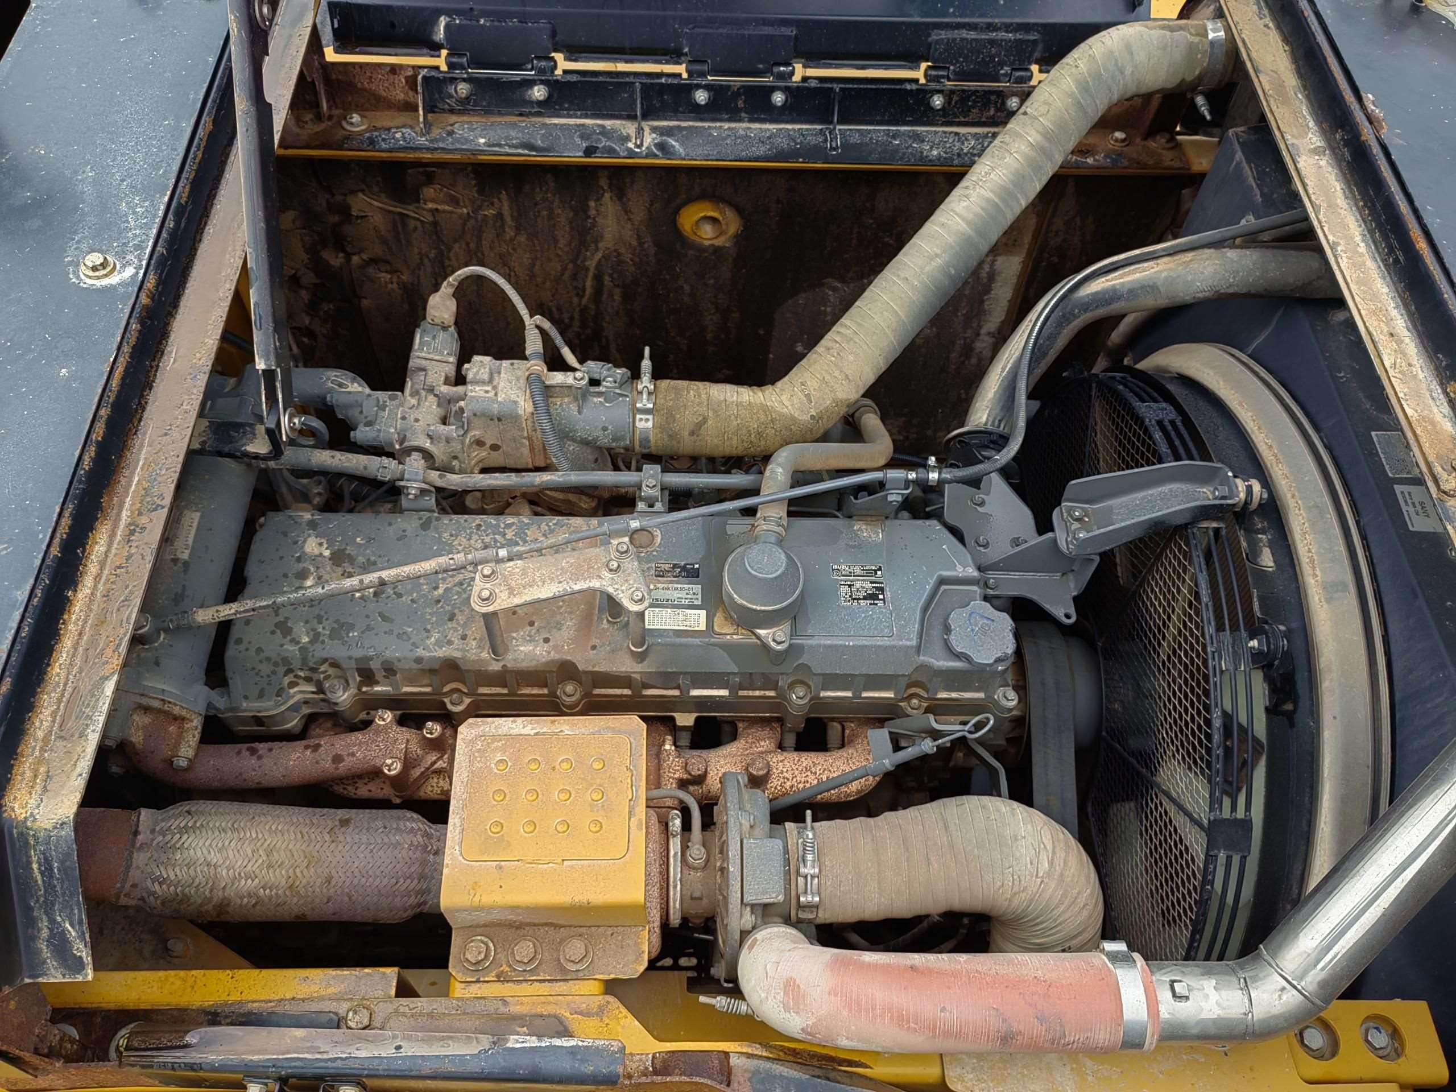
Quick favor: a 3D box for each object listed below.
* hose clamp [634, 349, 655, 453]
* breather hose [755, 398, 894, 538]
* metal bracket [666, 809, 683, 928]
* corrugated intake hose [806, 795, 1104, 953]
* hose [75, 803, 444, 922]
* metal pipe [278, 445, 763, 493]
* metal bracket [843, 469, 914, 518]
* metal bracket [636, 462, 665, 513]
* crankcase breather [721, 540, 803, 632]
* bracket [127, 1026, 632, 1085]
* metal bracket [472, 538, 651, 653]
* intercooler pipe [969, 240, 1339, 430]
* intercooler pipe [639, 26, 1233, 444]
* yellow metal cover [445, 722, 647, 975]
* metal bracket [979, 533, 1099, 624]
[{"bbox_3d":[-0.108,-0.172,1.447,0.022,0.108,0.112,0,59,-3],"label":"hose clamp"},{"bbox_3d":[0.115,-0.098,1.350,0.174,0.083,0.217,0,59,-3],"label":"breather hose"},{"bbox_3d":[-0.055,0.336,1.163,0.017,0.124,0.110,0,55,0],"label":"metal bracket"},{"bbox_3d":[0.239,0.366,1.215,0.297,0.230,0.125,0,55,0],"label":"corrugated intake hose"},{"bbox_3d":[-0.484,0.340,1.178,0.378,0.124,0.124,0,55,0],"label":"hose"},{"bbox_3d":[-0.252,-0.092,1.388,0.577,0.050,0.045,0,59,-3],"label":"metal pipe"},{"bbox_3d":[0.184,-0.065,1.397,0.086,0.062,0.040,0,55,0],"label":"metal bracket"},{"bbox_3d":[-0.094,-0.071,1.395,0.034,0.055,0.042,0,59,-3],"label":"metal bracket"},{"bbox_3d":[0.041,0.042,1.310,0.092,0.074,0.094,0,55,0],"label":"crankcase breather"},{"bbox_3d":[-0.305,0.433,0.973,0.435,0.038,0.045,0,55,0],"label":"bracket"},{"bbox_3d":[-0.192,0.064,1.311,0.198,0.122,0.098,0,55,0],"label":"metal bracket"},{"bbox_3d":[0.555,-0.261,1.485,0.488,0.192,0.213,0,59,-3],"label":"intercooler pipe"},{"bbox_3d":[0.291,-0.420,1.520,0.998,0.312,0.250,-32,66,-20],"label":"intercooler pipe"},{"bbox_3d":[-0.192,0.322,1.218,0.209,0.095,0.262,0,59,-3],"label":"yellow metal cover"},{"bbox_3d":[0.376,0.034,1.381,0.143,0.100,0.095,0,55,0],"label":"metal bracket"}]

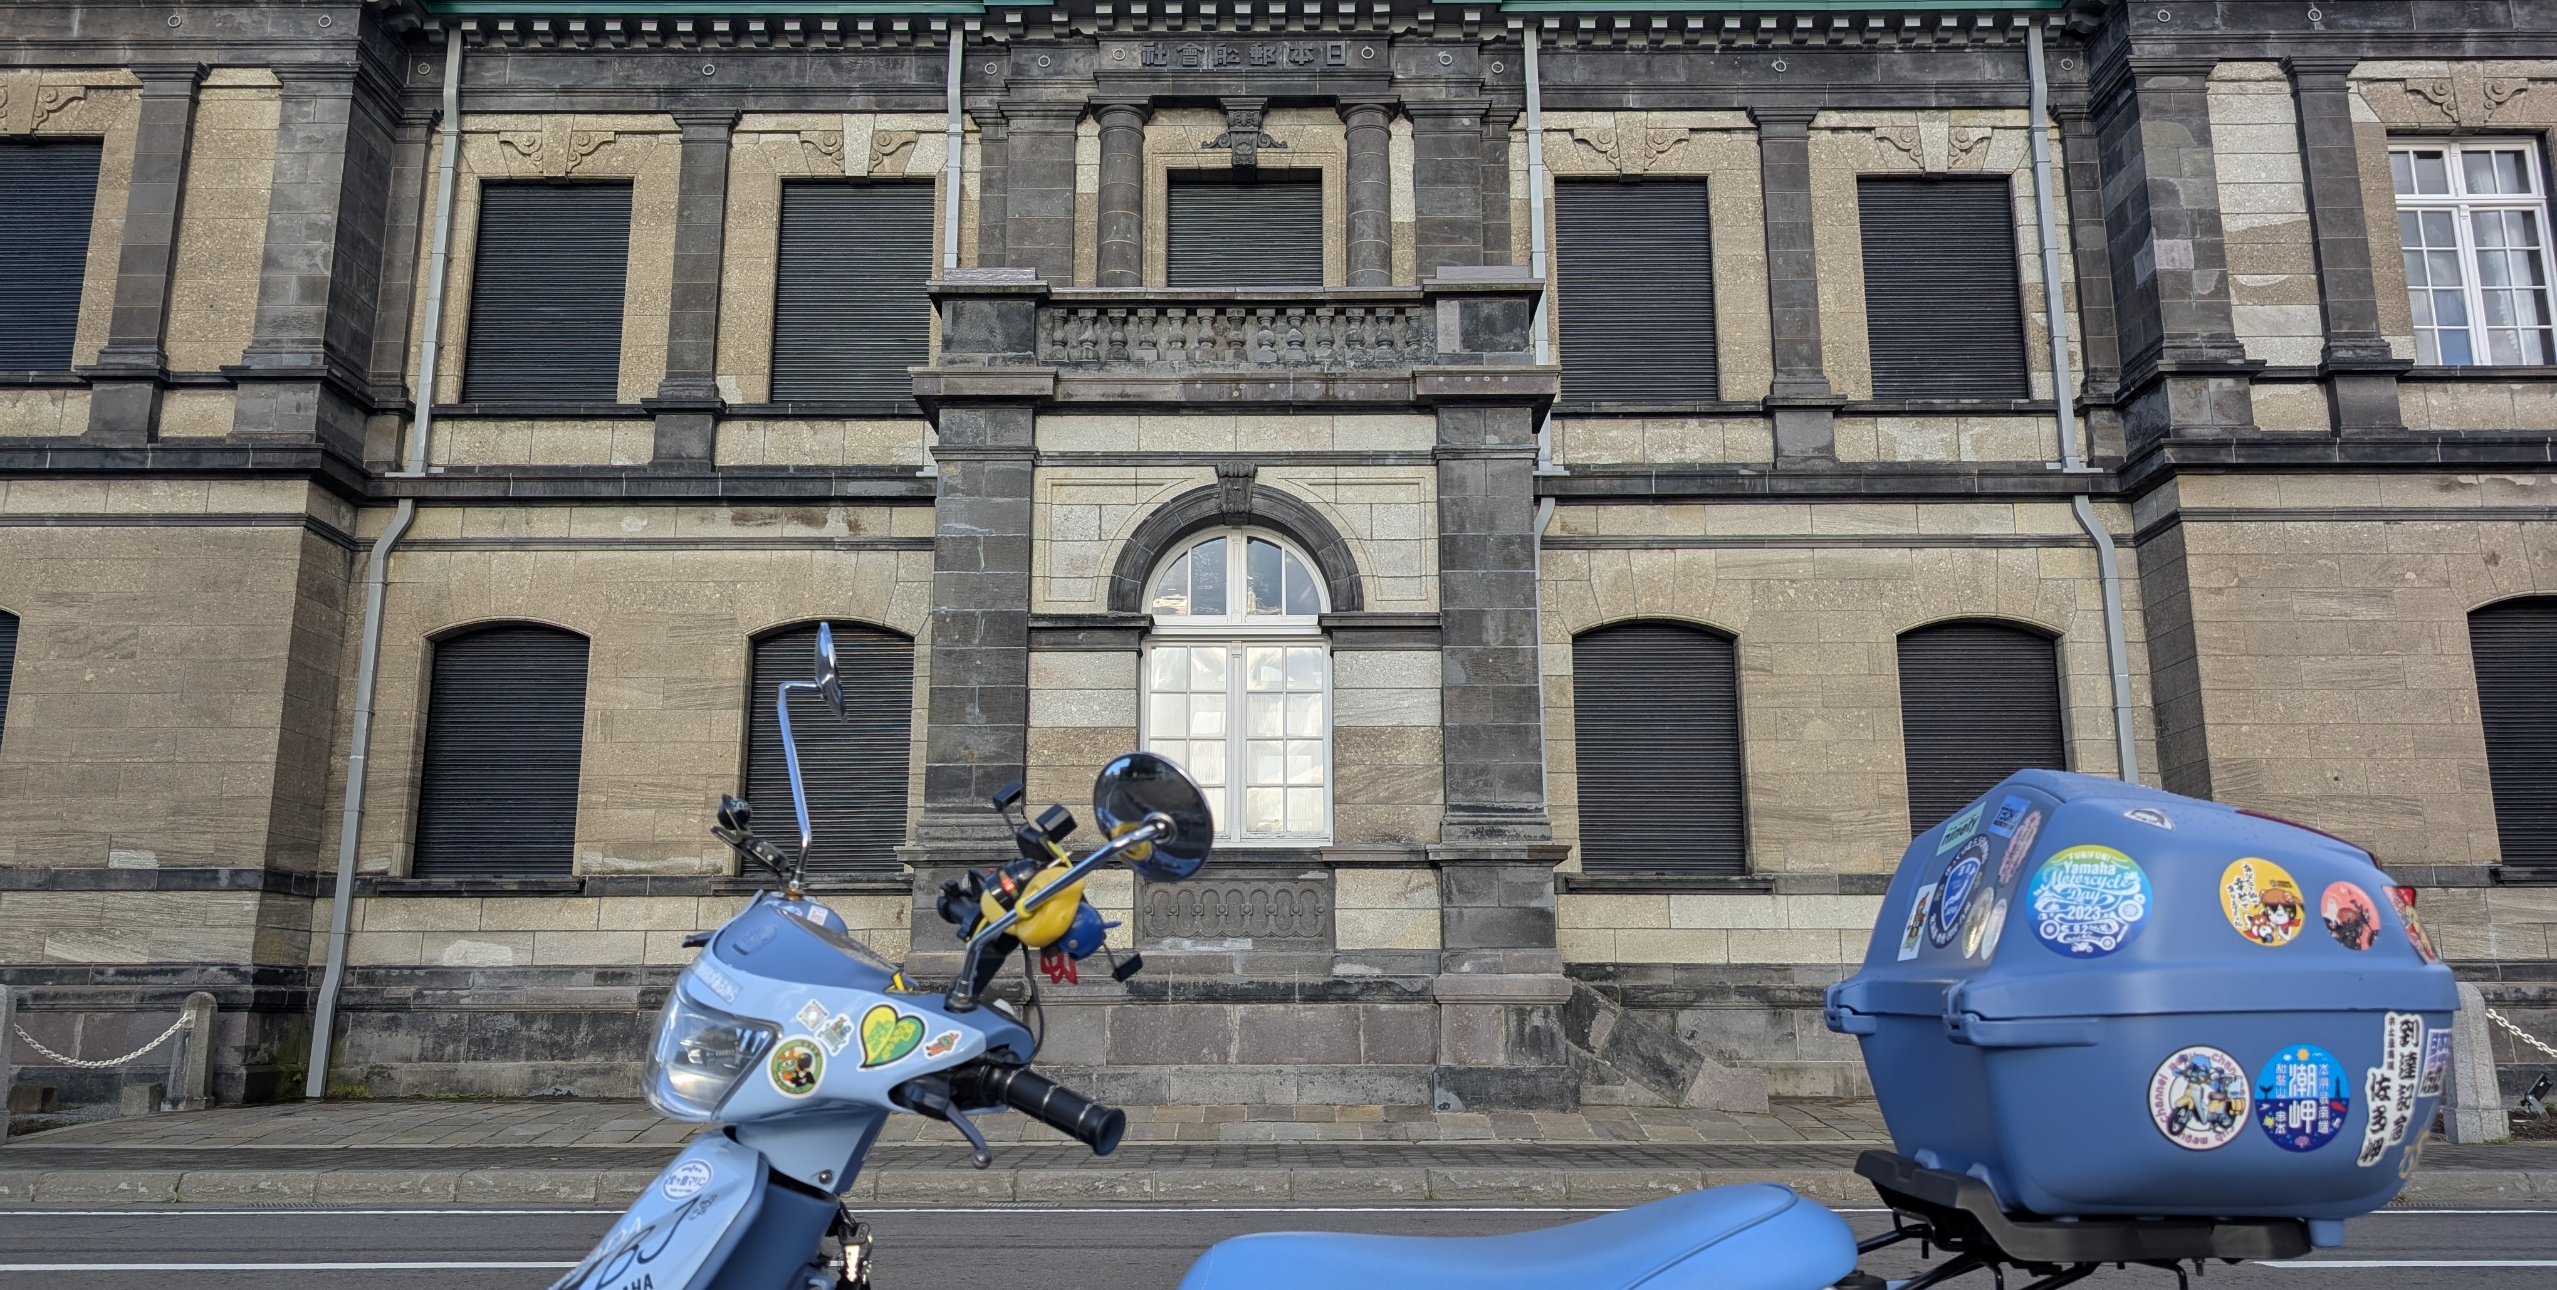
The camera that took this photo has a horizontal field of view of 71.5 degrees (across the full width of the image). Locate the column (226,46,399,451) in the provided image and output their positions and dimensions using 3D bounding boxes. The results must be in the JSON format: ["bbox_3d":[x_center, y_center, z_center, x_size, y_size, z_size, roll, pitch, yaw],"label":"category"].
[{"bbox_3d":[-7.266,-2.847,13.419,0.680,3.148,0.650,0,-11,0],"label":"column"}]

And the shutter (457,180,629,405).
[{"bbox_3d":[-6.904,-3.308,16.944,1.479,2.294,0.100,0,-12,0],"label":"shutter"}]

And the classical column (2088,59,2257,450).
[{"bbox_3d":[6.734,-2.858,13.372,0.680,3.090,0.650,0,-11,0],"label":"classical column"}]

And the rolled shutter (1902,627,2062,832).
[{"bbox_3d":[6.300,0.946,16.005,1.441,2.283,0.100,0,-12,0],"label":"rolled shutter"}]

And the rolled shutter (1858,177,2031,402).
[{"bbox_3d":[6.264,-3.328,16.902,1.465,2.268,0.100,0,-12,0],"label":"rolled shutter"}]

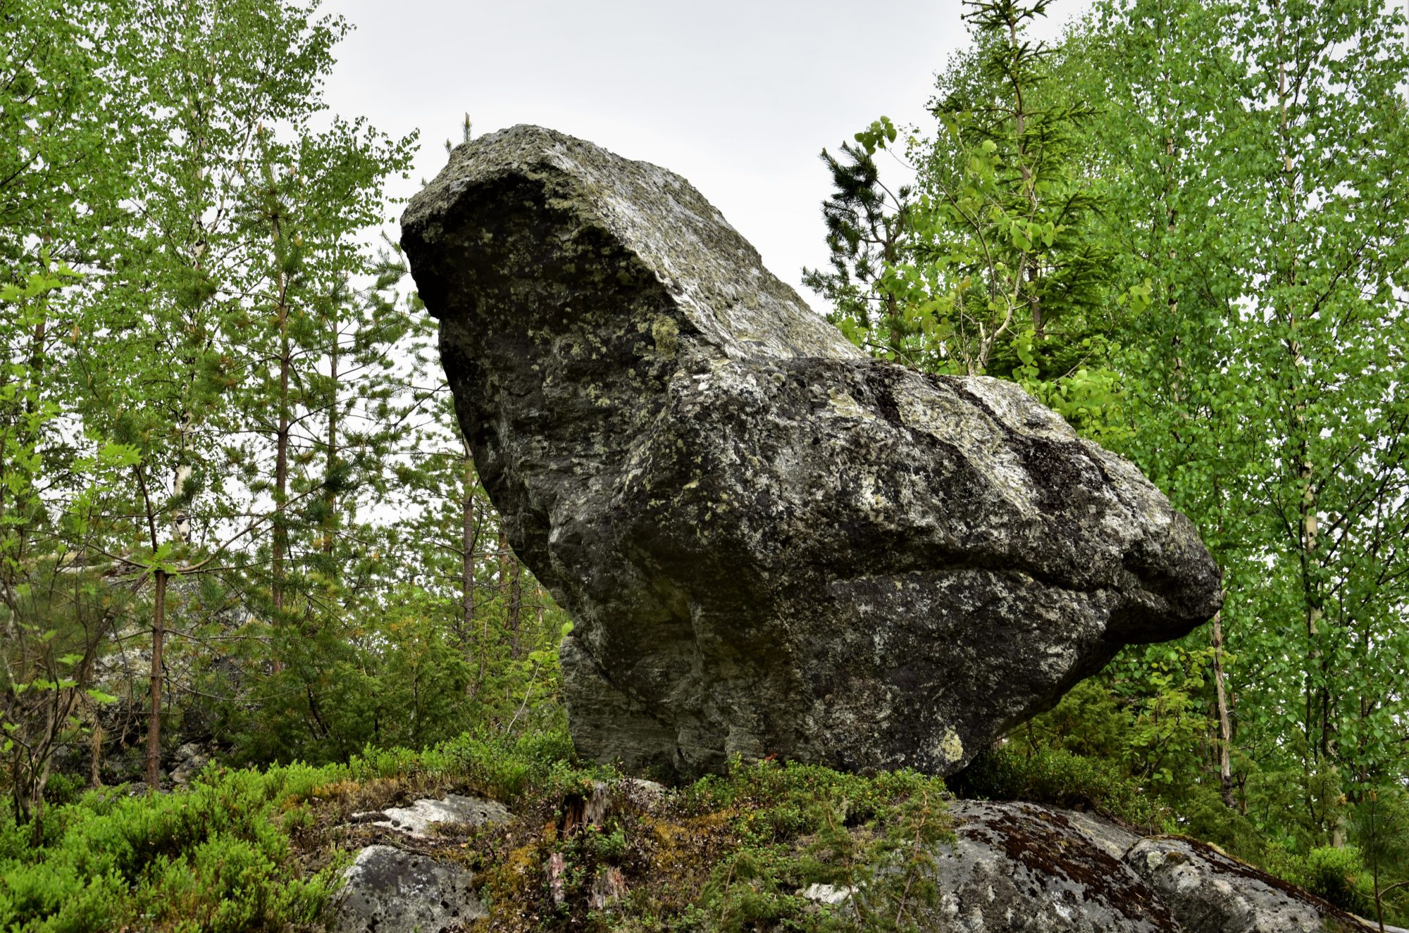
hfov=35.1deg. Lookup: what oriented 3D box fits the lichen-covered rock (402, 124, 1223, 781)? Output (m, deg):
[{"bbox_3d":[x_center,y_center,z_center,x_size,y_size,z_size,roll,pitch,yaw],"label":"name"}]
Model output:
[{"bbox_3d":[0.414,-0.042,8.600,3.050,2.500,2.300,2,-9,-12],"label":"lichen-covered rock"}]

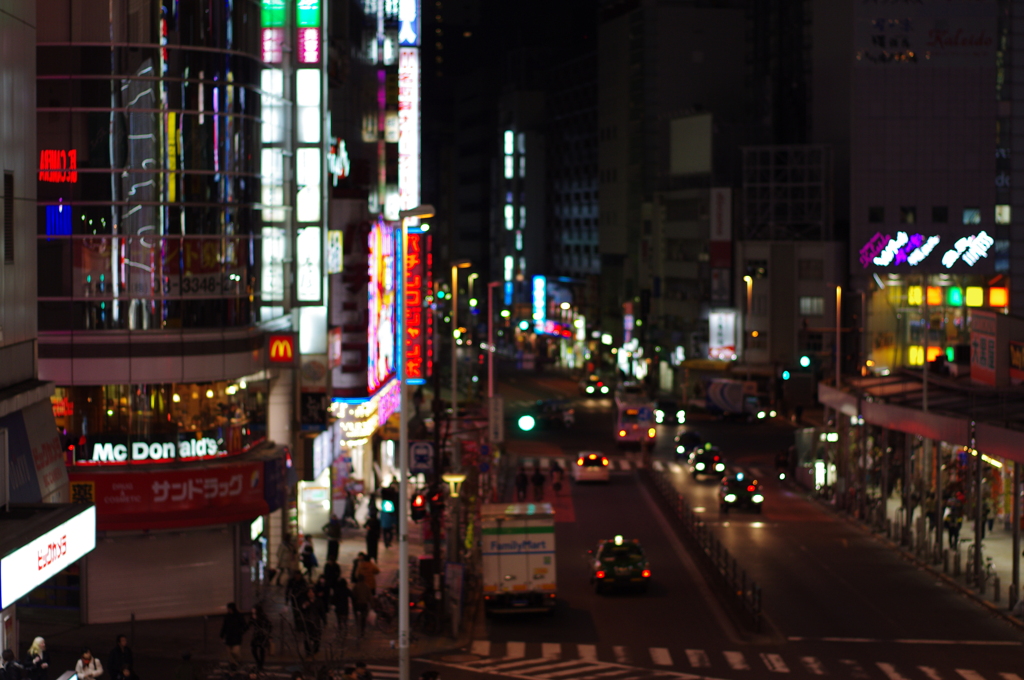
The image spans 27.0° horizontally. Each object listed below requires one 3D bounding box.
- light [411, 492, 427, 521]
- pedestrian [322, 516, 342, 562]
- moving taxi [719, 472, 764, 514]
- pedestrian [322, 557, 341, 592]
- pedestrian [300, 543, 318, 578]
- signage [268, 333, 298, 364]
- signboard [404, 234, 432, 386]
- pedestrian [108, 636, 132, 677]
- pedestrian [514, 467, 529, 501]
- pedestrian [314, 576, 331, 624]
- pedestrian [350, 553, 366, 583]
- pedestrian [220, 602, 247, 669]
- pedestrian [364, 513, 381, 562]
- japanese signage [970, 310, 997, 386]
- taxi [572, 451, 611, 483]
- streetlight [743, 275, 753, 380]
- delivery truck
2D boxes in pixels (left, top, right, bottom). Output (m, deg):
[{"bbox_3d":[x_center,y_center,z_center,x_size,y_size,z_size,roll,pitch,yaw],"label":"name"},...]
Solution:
[{"bbox_3d":[-2.728,4.899,62.500,0.420,0.780,0.380,0,2,6],"label":"light"},{"bbox_3d":[-6.277,6.986,74.500,0.540,1.640,0.400,0,2,6],"label":"pedestrian"},{"bbox_3d":[10.169,6.741,94.000,1.700,1.550,4.600,1,2,0],"label":"moving taxi"},{"bbox_3d":[-5.238,7.115,62.000,0.500,1.680,0.380,0,3,-3],"label":"pedestrian"},{"bbox_3d":[-6.793,7.346,71.300,0.450,1.620,0.520,1,2,24],"label":"pedestrian"},{"bbox_3d":[-7.702,0.336,71.500,1.080,1.020,0.300,0,2,0],"label":"signage"},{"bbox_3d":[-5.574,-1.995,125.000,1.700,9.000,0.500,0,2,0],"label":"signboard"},{"bbox_3d":[-8.765,7.466,47.700,0.540,1.720,0.360,-1,3,-24],"label":"pedestrian"},{"bbox_3d":[0.428,6.511,96.000,0.500,1.600,0.360,0,2,0],"label":"pedestrian"},{"bbox_3d":[-5.248,7.283,59.000,0.480,1.580,0.380,0,3,-6],"label":"pedestrian"},{"bbox_3d":[-4.727,7.498,66.700,0.520,1.660,0.420,0,2,-18],"label":"pedestrian"},{"bbox_3d":[-7.412,7.864,56.700,0.600,1.730,0.470,1,2,30],"label":"pedestrian"},{"bbox_3d":[-4.884,6.926,74.600,0.400,1.720,0.500,-1,2,-37],"label":"pedestrian"},{"bbox_3d":[19.474,0.330,88.000,0.250,2.900,5.200,0,2,1],"label":"japanese signage"},{"bbox_3d":[4.072,6.404,109.249,1.700,1.500,4.500,0,2,0],"label":"taxi"},{"bbox_3d":[18.830,0.359,170.000,0.450,11.200,1.000,1,3,24],"label":"streetlight"},{"bbox_3d":[0.196,6.564,64.300,2.150,2.980,5.300,1,2,-1],"label":"delivery truck"}]

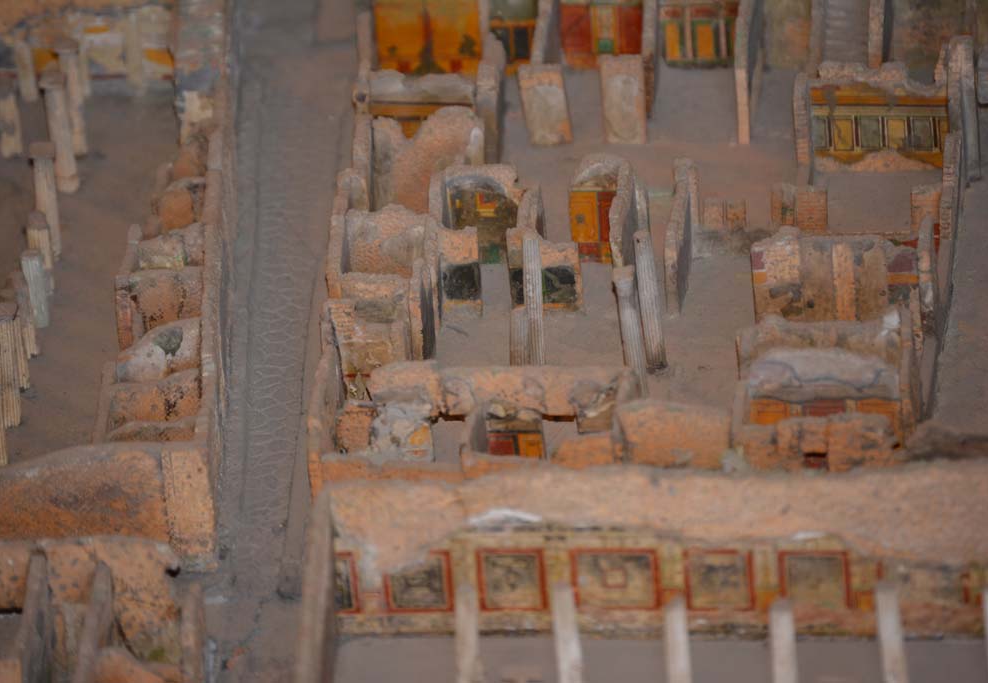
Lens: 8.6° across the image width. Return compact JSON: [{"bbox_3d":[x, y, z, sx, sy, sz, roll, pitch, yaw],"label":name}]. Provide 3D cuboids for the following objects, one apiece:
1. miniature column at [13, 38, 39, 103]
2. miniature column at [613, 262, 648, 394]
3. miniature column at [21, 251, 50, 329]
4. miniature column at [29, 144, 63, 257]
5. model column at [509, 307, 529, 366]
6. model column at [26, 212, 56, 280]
[{"bbox_3d":[-0.169,-0.098,2.377,0.006,0.023,0.006,-12,33,-4],"label":"miniature column"},{"bbox_3d":[0.045,-0.001,2.182,0.007,0.052,0.007,-7,33,1],"label":"miniature column"},{"bbox_3d":[-0.156,-0.018,2.250,0.006,0.027,0.006,-9,33,-4],"label":"miniature column"},{"bbox_3d":[-0.154,-0.048,2.280,0.008,0.044,0.008,-6,33,-4],"label":"miniature column"},{"bbox_3d":[0.009,0.005,2.190,0.006,0.037,0.006,-2,33,0],"label":"model column"},{"bbox_3d":[-0.156,-0.031,2.268,0.007,0.028,0.007,-5,33,-4],"label":"model column"}]

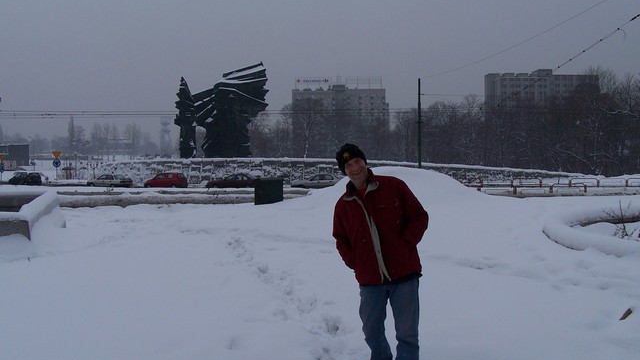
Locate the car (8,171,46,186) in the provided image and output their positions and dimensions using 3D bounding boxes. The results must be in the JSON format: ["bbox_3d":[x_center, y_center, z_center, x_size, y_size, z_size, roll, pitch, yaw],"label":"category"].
[{"bbox_3d":[-30.804,-0.091,67.743,3.600,1.430,1.600,0,1,36],"label":"car"}]

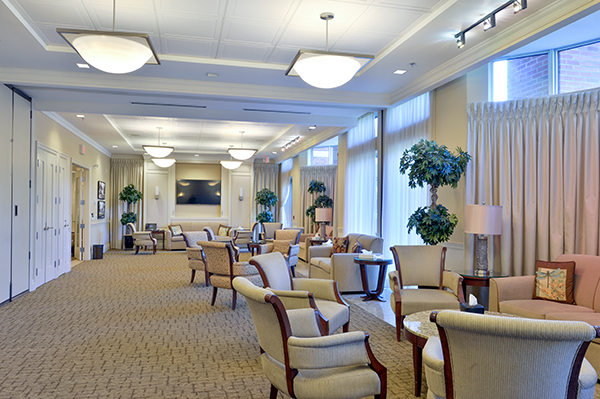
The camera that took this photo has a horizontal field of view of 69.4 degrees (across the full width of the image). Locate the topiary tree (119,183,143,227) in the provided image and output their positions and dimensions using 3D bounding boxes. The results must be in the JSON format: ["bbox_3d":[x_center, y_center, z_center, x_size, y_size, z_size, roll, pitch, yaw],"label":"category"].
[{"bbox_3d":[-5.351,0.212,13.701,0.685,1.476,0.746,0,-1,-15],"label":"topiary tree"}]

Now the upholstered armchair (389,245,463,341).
[{"bbox_3d":[1.354,0.987,4.709,0.700,0.900,0.730,0,-1,5],"label":"upholstered armchair"}]

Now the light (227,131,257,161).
[{"bbox_3d":[-1.386,-1.270,10.417,0.673,0.686,0.673,0,-1,-15],"label":"light"}]

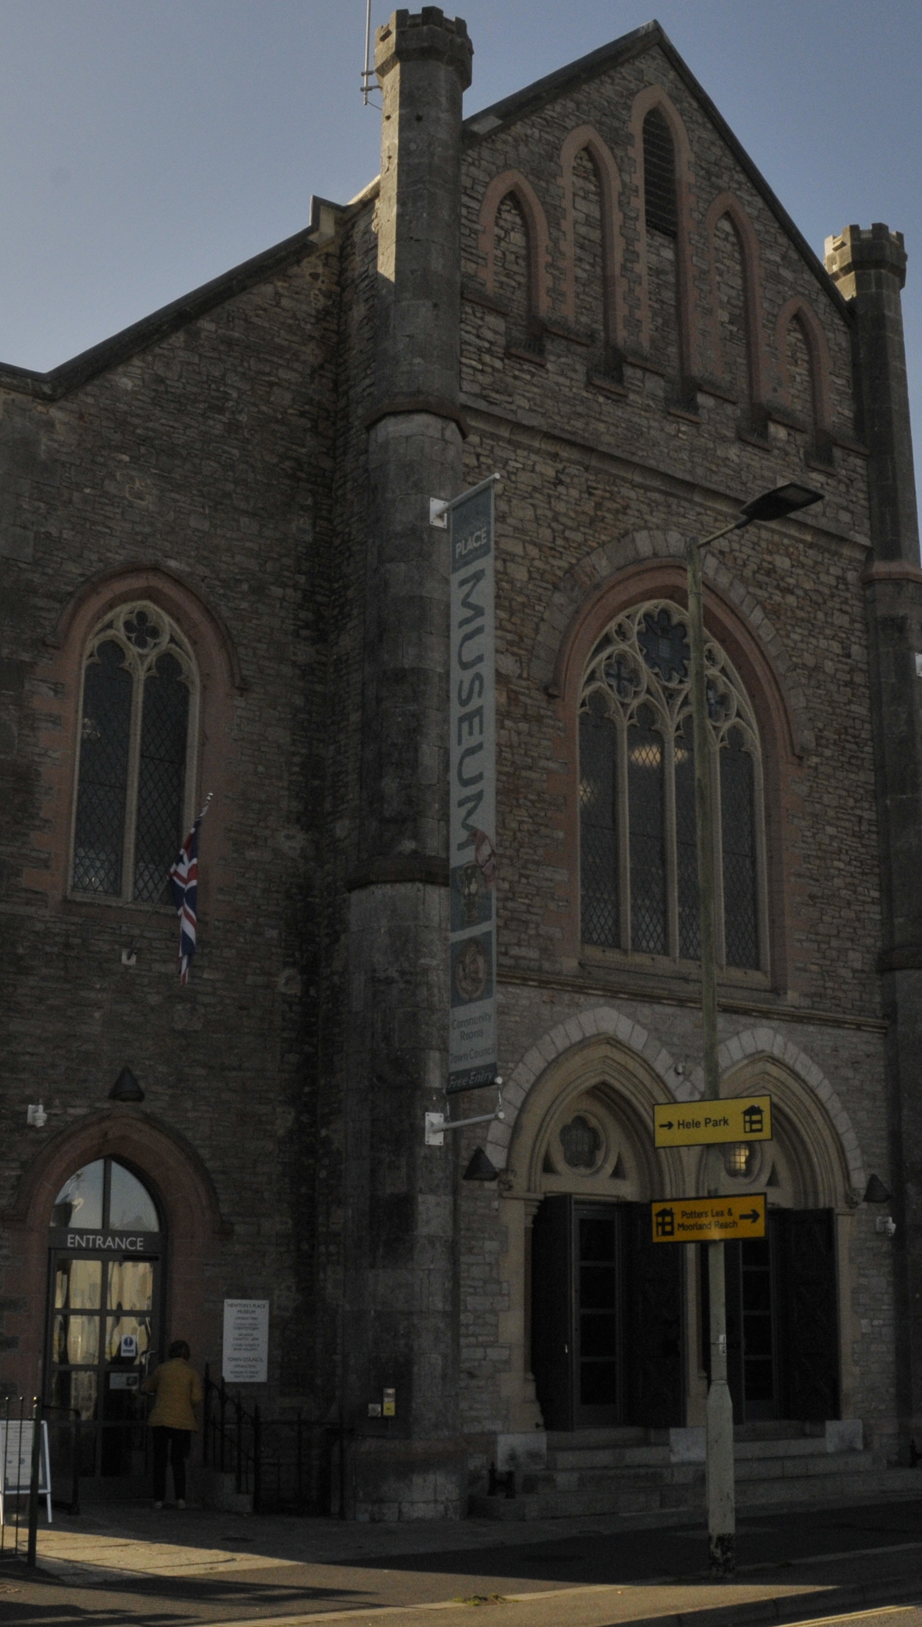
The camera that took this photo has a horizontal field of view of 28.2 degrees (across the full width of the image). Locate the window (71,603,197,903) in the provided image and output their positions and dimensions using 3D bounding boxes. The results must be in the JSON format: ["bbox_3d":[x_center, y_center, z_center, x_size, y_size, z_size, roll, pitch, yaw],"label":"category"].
[{"bbox_3d":[-3.360,-0.705,19.388,1.390,3.330,0.320,11,-19,-33],"label":"window"}]

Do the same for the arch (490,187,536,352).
[{"bbox_3d":[0.625,-6.413,21.565,0.620,2.240,0.250,11,-19,-33],"label":"arch"}]

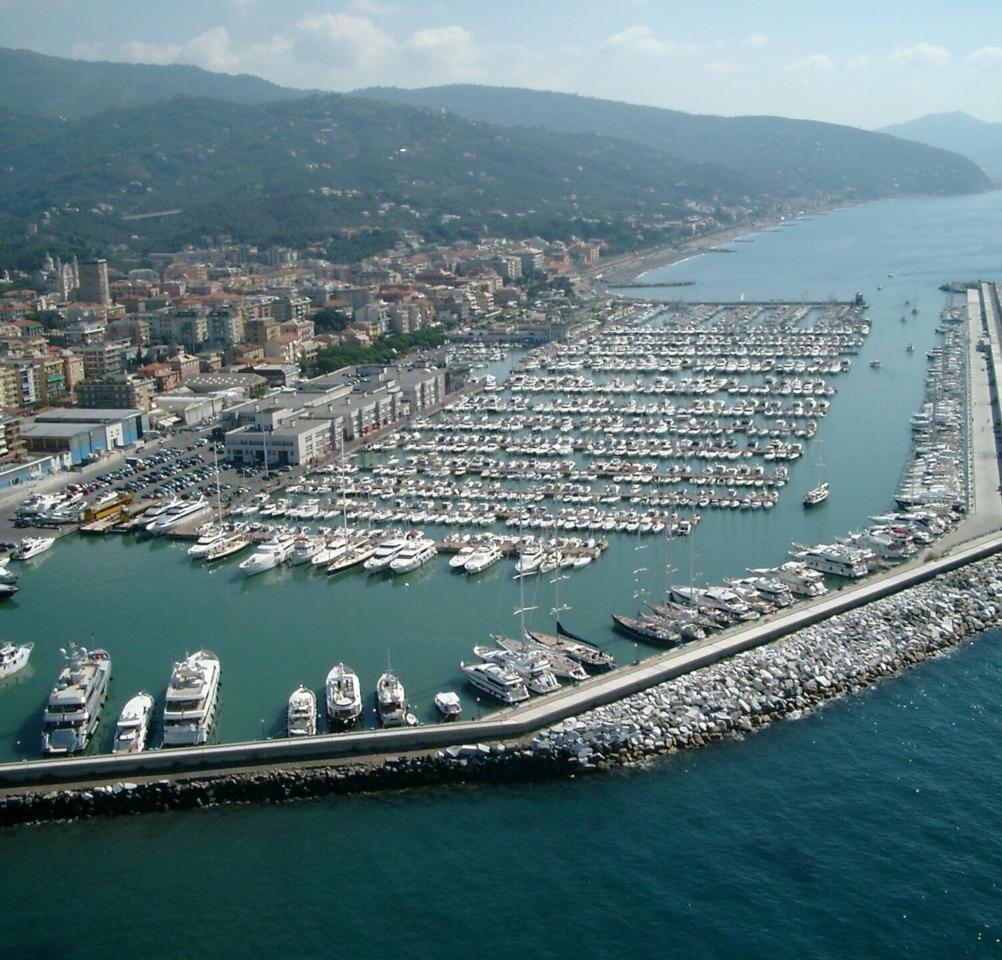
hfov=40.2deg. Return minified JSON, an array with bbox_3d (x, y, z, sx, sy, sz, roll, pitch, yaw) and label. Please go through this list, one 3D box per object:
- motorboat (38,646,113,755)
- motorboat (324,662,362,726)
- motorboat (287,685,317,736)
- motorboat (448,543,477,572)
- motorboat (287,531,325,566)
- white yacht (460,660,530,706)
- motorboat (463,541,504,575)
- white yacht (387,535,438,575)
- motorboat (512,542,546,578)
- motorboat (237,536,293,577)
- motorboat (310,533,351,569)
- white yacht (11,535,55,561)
[{"bbox_3d":[-81.940,39.690,266.150,8.000,13.500,38.500,-3,12,-6],"label":"motorboat"},{"bbox_3d":[-30.680,40.370,265.850,6.400,9.000,19.500,-4,13,-8],"label":"motorboat"},{"bbox_3d":[-37.950,43.090,260.980,5.100,5.200,18.000,-3,13,-7],"label":"motorboat"},{"bbox_3d":[-10.570,20.150,363.190,3.900,3.400,13.300,4,14,22],"label":"motorboat"},{"bbox_3d":[-52.710,18.140,369.200,5.000,6.200,18.000,3,14,19],"label":"motorboat"},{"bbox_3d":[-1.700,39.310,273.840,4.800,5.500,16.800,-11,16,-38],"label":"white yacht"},{"bbox_3d":[-5.330,20.260,360.420,4.800,6.000,19.000,3,13,21],"label":"motorboat"},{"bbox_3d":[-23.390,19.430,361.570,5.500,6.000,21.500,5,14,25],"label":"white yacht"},{"bbox_3d":[7.170,20.330,356.900,4.800,5.200,15.700,4,14,21],"label":"motorboat"},{"bbox_3d":[-63.290,19.650,367.240,6.500,8.000,29.000,2,13,19],"label":"motorboat"},{"bbox_3d":[-46.090,19.230,370.030,5.300,6.500,21.000,3,13,20],"label":"motorboat"},{"bbox_3d":[-129.280,17.720,380.100,4.400,5.000,14.000,4,14,22],"label":"white yacht"}]

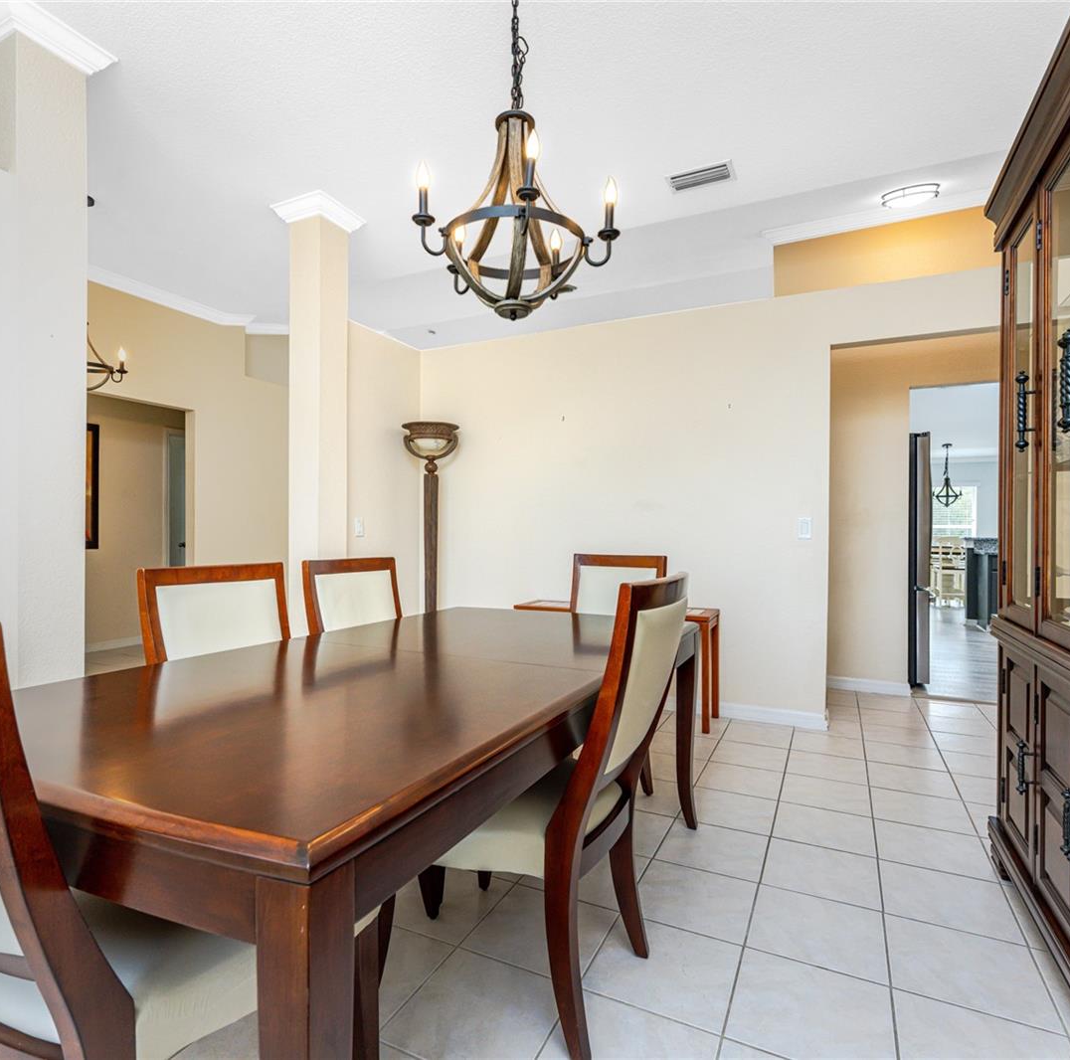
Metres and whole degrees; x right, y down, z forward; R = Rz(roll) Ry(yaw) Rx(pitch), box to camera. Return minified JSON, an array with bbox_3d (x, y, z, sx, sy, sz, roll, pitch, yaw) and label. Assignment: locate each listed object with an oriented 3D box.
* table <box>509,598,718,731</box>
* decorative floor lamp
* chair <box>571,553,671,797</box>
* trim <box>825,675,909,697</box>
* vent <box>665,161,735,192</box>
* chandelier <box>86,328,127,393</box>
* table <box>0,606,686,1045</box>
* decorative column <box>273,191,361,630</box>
[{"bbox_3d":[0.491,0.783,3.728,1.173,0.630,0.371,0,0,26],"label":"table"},{"bbox_3d":[-0.714,0.186,4.230,0.391,1.825,0.391,0,0,0],"label":"decorative floor lamp"},{"bbox_3d":[0.235,0.605,2.439,0.481,0.986,0.632,0,0,26],"label":"chair"},{"bbox_3d":[2.263,1.054,4.182,0.522,0.089,0.016,0,0,26],"label":"trim"},{"bbox_3d":[0.914,-1.931,3.404,0.353,0.020,0.204,0,0,26],"label":"vent"},{"bbox_3d":[-2.627,-1.008,3.610,0.421,0.471,0.421,0,0,26],"label":"chandelier"},{"bbox_3d":[-0.317,0.719,1.705,1.113,0.759,1.906,0,0,27],"label":"table"},{"bbox_3d":[-1.318,-0.419,3.792,0.386,3.034,0.376,0,0,26],"label":"decorative column"}]

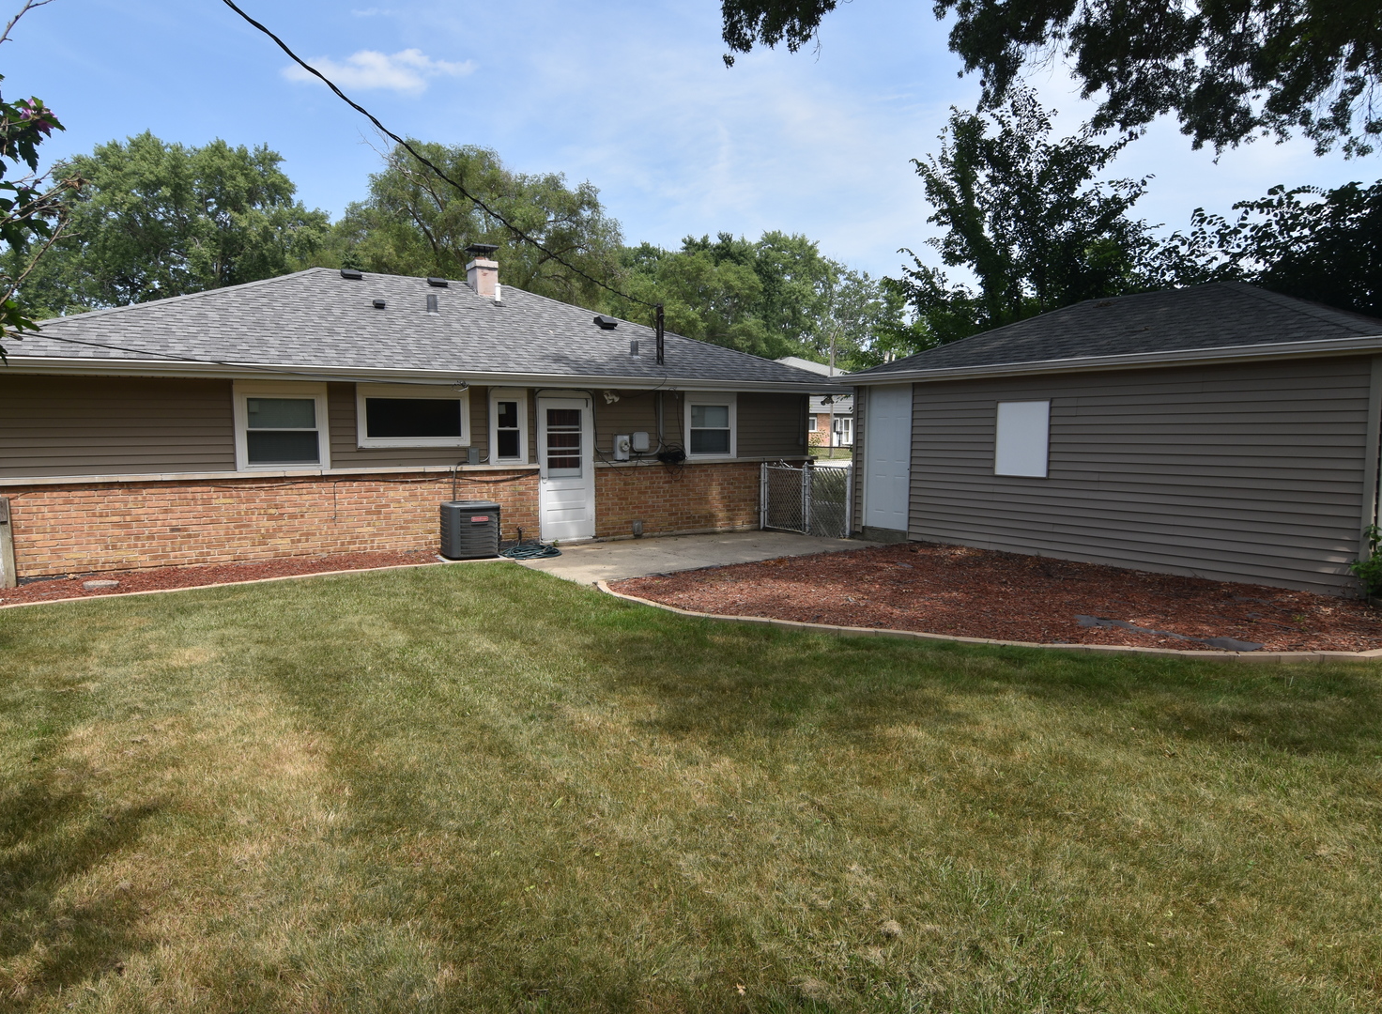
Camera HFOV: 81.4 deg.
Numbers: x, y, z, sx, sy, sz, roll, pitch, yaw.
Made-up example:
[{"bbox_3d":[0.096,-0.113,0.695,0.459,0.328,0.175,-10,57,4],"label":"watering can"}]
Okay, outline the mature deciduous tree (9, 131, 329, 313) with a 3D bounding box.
[{"bbox_3d":[-25.347,-10.100,39.765,14.500,16.100,13.500,-3,6,-29],"label":"mature deciduous tree"}]

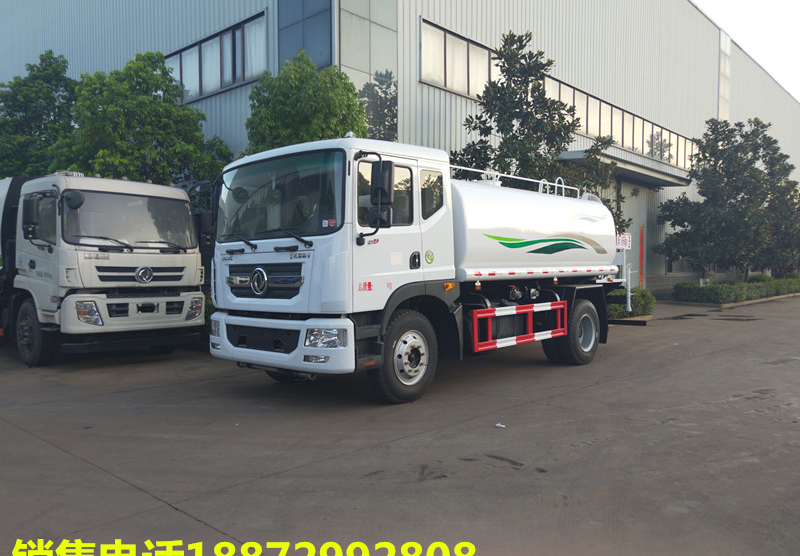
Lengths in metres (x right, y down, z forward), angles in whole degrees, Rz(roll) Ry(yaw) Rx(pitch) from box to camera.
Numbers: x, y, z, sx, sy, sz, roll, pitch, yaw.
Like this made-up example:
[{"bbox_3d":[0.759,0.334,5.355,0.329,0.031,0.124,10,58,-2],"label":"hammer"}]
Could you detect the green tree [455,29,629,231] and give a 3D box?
[{"bbox_3d":[3.600,-2.450,14.600,4.300,7.400,4.100,0,1,14],"label":"green tree"}]

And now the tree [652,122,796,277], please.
[{"bbox_3d":[13.700,-2.750,24.300,5.200,7.600,5.000,0,1,29],"label":"tree"}]

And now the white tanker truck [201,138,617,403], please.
[{"bbox_3d":[1.006,-0.139,9.160,2.520,2.943,7.521,1,1,42],"label":"white tanker truck"}]

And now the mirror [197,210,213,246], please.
[{"bbox_3d":[-3.540,-0.895,10.450,0.140,0.620,0.230,1,1,42],"label":"mirror"}]

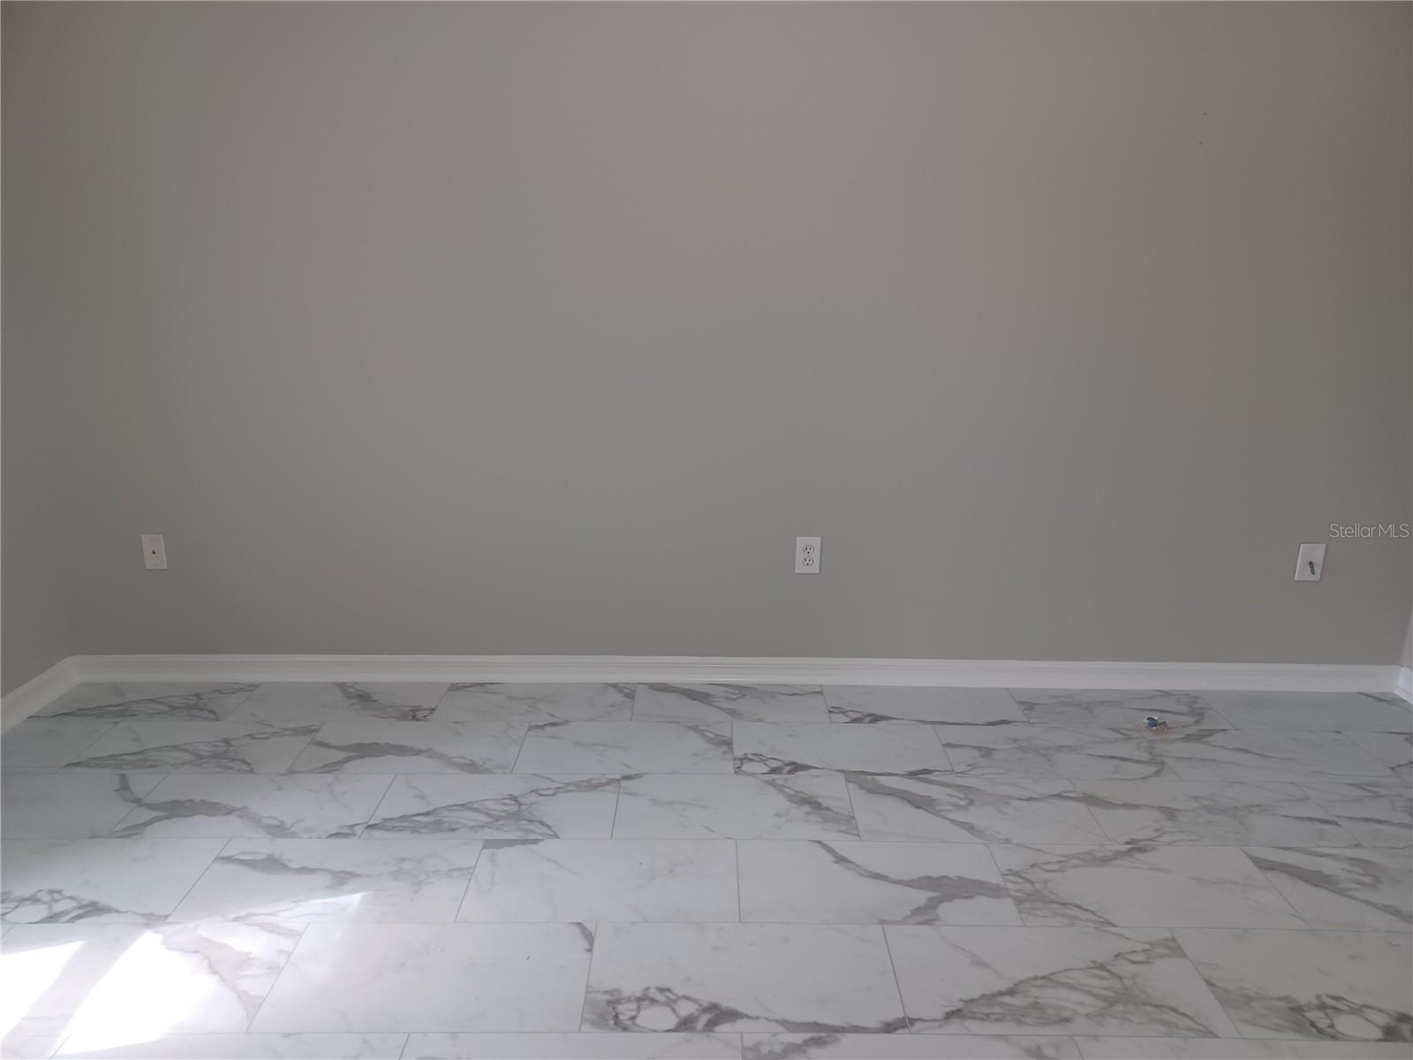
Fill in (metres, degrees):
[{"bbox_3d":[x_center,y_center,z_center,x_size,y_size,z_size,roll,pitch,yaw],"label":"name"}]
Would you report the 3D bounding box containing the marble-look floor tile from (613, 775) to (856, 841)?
[{"bbox_3d":[0.073,0.709,2.588,0.601,0.010,0.300,0,17,0],"label":"marble-look floor tile"}]

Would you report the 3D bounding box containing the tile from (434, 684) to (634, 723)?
[{"bbox_3d":[-0.530,0.541,3.209,0.610,0.010,0.297,0,16,0],"label":"tile"}]

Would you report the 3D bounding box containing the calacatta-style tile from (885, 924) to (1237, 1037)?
[{"bbox_3d":[0.666,0.874,1.983,0.595,0.010,0.302,0,16,0],"label":"calacatta-style tile"}]

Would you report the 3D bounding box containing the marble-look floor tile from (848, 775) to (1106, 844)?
[{"bbox_3d":[0.675,0.714,2.590,0.601,0.010,0.300,0,17,0],"label":"marble-look floor tile"}]

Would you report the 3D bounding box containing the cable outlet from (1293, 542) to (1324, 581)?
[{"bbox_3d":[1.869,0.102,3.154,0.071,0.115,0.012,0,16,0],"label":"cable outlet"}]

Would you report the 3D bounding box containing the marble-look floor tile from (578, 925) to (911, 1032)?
[{"bbox_3d":[0.072,0.891,2.034,0.610,0.010,0.305,0,16,0],"label":"marble-look floor tile"}]

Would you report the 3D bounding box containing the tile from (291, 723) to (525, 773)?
[{"bbox_3d":[-0.818,0.612,2.847,0.595,0.010,0.302,0,16,0],"label":"tile"}]

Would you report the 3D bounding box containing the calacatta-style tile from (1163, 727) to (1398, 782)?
[{"bbox_3d":[1.581,0.635,2.882,0.601,0.010,0.300,0,17,0],"label":"calacatta-style tile"}]

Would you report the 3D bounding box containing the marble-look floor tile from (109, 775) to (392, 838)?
[{"bbox_3d":[-1.145,0.709,2.617,0.610,0.010,0.305,0,16,0],"label":"marble-look floor tile"}]

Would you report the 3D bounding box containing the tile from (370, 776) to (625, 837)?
[{"bbox_3d":[-0.524,0.697,2.558,0.595,0.010,0.302,0,16,0],"label":"tile"}]

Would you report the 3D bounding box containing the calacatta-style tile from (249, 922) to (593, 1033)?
[{"bbox_3d":[-0.524,0.864,1.978,0.595,0.010,0.302,0,16,0],"label":"calacatta-style tile"}]

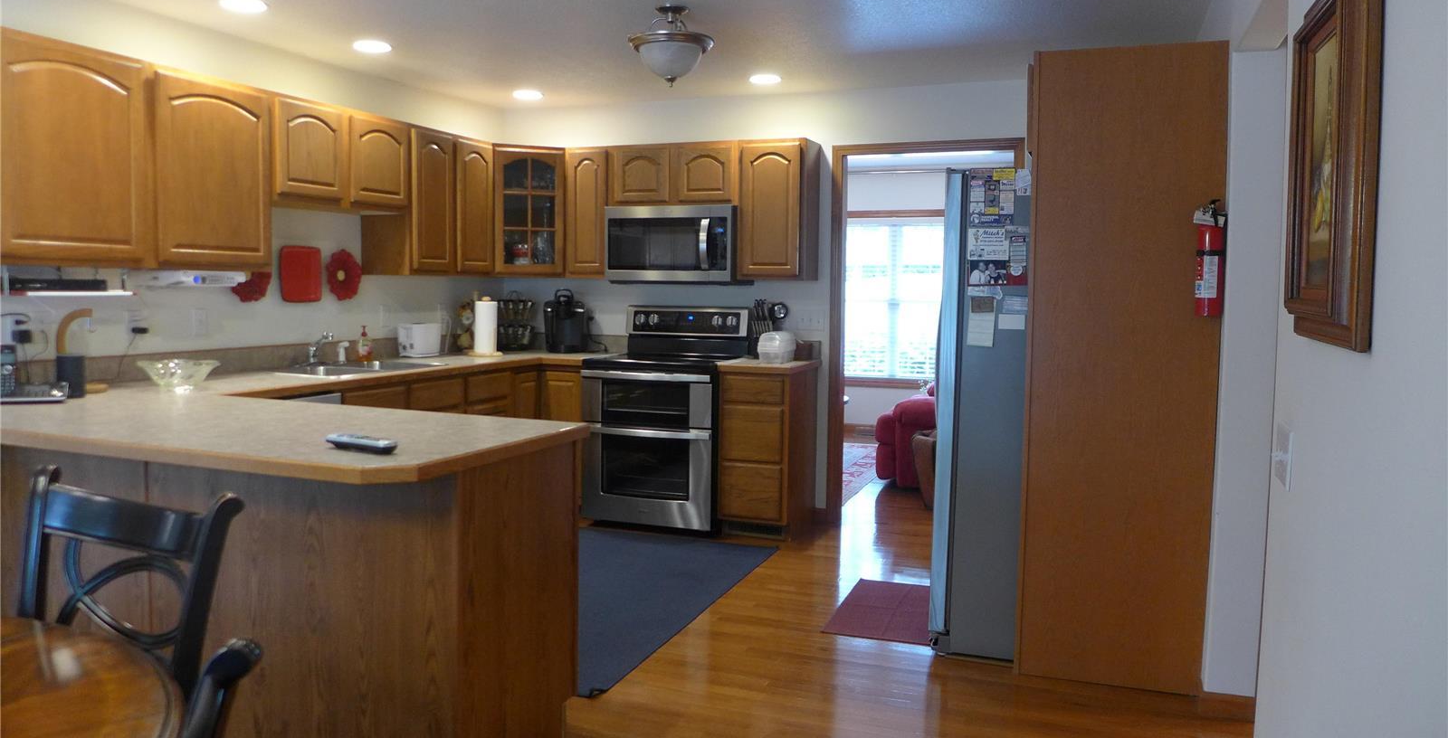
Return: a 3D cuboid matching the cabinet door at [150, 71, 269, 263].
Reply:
[{"bbox_3d":[-1.984,-0.756,3.921,0.025,0.703,0.553,2,5,20],"label":"cabinet door"}]

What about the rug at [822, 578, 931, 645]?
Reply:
[{"bbox_3d":[0.709,0.978,4.083,0.450,0.012,0.775,2,4,19],"label":"rug"}]

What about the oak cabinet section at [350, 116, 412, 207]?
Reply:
[{"bbox_3d":[-1.816,-0.988,4.936,0.332,0.476,0.454,2,5,20],"label":"oak cabinet section"}]

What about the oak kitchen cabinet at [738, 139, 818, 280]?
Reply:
[{"bbox_3d":[0.303,-0.862,5.515,0.378,0.755,0.325,2,5,21],"label":"oak kitchen cabinet"}]

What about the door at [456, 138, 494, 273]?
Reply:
[{"bbox_3d":[-1.357,-0.876,5.471,0.030,0.700,0.330,2,5,21],"label":"door"}]

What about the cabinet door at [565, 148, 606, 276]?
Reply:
[{"bbox_3d":[-0.794,-0.902,5.822,0.258,0.715,0.022,2,5,19],"label":"cabinet door"}]

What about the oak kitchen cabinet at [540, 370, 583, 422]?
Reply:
[{"bbox_3d":[-0.795,0.396,5.968,0.312,0.874,0.623,2,5,20],"label":"oak kitchen cabinet"}]

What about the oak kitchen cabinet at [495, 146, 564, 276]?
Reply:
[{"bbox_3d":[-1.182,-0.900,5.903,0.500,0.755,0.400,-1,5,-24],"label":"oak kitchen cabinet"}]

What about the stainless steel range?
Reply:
[{"bbox_3d":[-0.315,0.260,5.715,0.766,1.206,0.703,2,5,20],"label":"stainless steel range"}]

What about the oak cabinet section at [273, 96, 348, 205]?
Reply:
[{"bbox_3d":[-1.976,-0.956,4.510,0.332,0.476,0.458,2,5,20],"label":"oak cabinet section"}]

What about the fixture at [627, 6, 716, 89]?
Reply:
[{"bbox_3d":[-0.204,-1.263,3.929,0.367,0.312,0.367,1,5,0],"label":"fixture"}]

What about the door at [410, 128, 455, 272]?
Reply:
[{"bbox_3d":[-1.489,-0.850,5.117,0.030,0.700,0.340,2,5,21],"label":"door"}]

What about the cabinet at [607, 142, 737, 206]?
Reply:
[{"bbox_3d":[-0.238,-1.104,5.791,0.774,0.357,0.342,2,5,20],"label":"cabinet"}]

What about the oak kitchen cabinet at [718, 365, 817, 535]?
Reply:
[{"bbox_3d":[0.251,0.431,5.464,0.369,0.900,0.630,2,5,21],"label":"oak kitchen cabinet"}]

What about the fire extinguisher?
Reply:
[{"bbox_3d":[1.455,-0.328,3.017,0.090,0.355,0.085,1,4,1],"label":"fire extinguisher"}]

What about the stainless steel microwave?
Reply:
[{"bbox_3d":[-0.249,-0.707,5.790,0.766,0.429,0.412,2,5,20],"label":"stainless steel microwave"}]

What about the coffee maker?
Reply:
[{"bbox_3d":[-0.959,-0.290,6.083,0.256,0.382,0.312,0,5,-9],"label":"coffee maker"}]

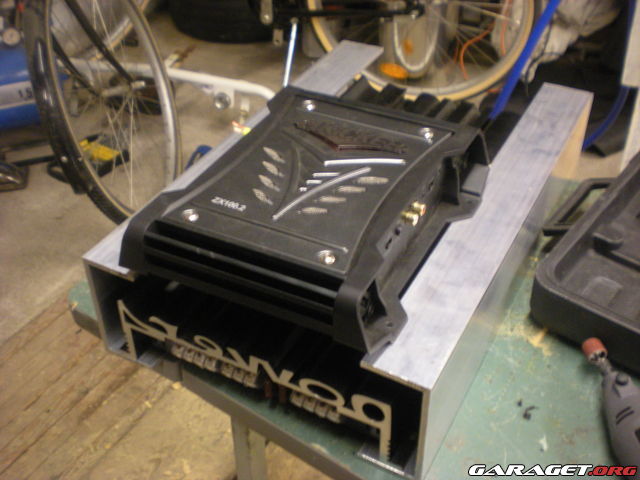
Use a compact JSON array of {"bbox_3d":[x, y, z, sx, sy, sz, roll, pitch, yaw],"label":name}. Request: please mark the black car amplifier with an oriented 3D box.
[{"bbox_3d":[-0.001,-0.033,0.649,0.218,0.050,0.245,16,42,23],"label":"black car amplifier"}]

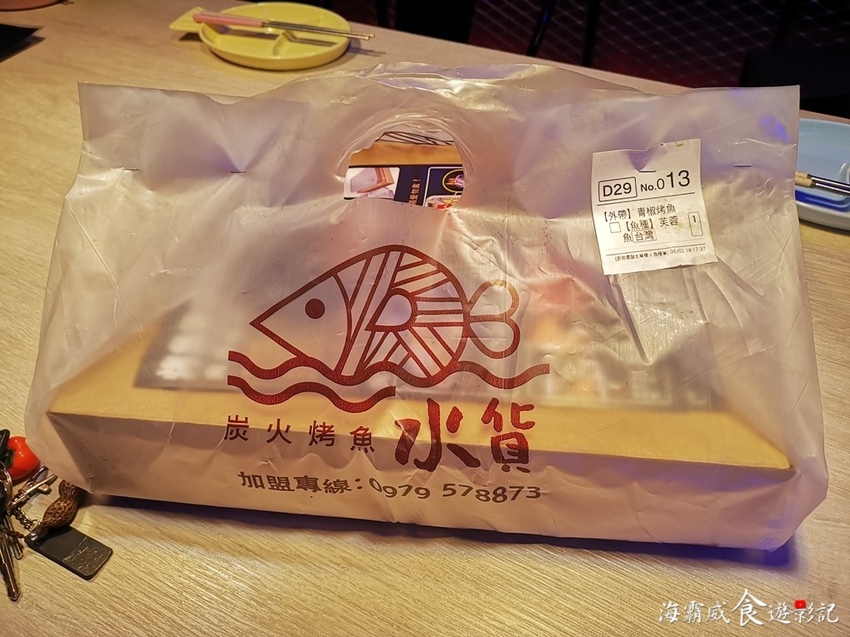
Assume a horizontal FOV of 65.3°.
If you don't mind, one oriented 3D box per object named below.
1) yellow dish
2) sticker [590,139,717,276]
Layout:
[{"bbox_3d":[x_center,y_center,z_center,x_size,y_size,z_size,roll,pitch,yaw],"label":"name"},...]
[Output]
[{"bbox_3d":[-0.204,-0.359,0.840,0.228,0.021,0.186,14,45,13],"label":"yellow dish"},{"bbox_3d":[0.122,-0.059,0.353,0.058,0.006,0.068,-6,83,10],"label":"sticker"}]

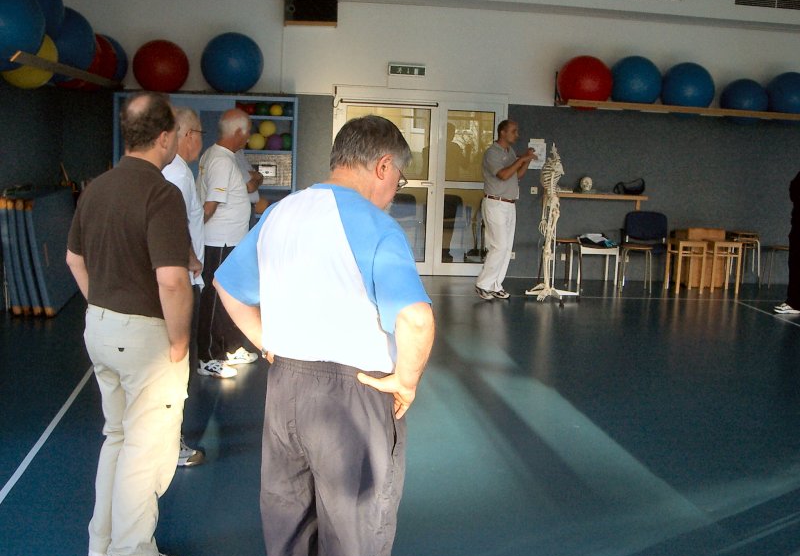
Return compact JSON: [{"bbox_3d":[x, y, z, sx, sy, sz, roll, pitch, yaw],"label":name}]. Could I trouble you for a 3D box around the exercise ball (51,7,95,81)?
[{"bbox_3d":[-2.854,-1.944,7.855,0.630,0.630,0.630,1,9,-9],"label":"exercise ball"}]

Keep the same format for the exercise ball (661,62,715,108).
[{"bbox_3d":[3.269,-2.127,10.775,0.600,0.600,0.600,2,8,0],"label":"exercise ball"}]

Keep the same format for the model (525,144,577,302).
[{"bbox_3d":[1.572,-0.569,9.700,0.500,1.597,0.500,-3,11,-28],"label":"model"}]

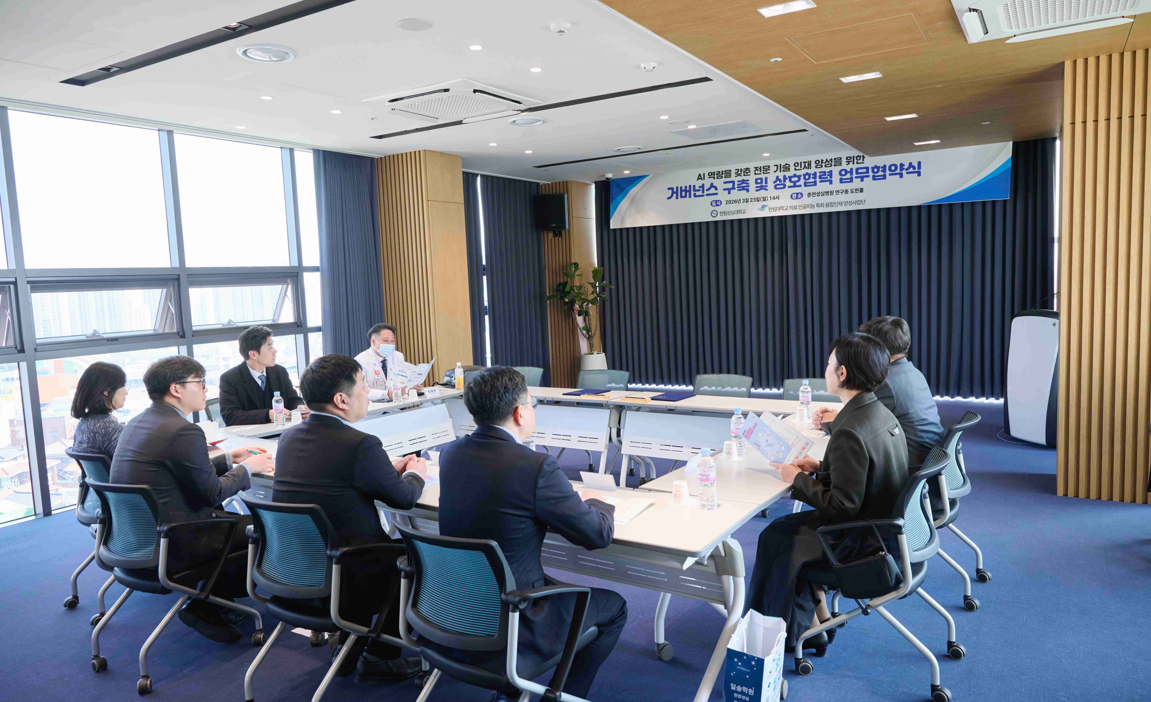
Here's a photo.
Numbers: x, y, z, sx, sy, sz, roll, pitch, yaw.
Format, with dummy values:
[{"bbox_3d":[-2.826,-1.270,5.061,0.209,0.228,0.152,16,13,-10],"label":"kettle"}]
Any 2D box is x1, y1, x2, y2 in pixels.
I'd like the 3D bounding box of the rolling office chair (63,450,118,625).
[{"bbox_3d":[-2.275,0.869,3.894,0.590,0.840,0.560,2,7,38],"label":"rolling office chair"}]

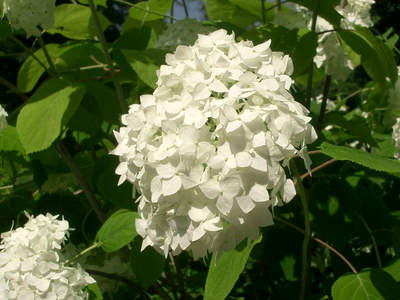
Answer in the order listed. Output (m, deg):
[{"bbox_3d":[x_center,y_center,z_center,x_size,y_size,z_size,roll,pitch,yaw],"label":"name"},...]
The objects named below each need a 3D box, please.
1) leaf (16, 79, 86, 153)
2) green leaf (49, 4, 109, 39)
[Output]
[{"bbox_3d":[-0.138,-0.031,0.660,0.058,0.092,0.020,27,-28,19],"label":"leaf"},{"bbox_3d":[-0.128,-0.134,0.760,0.076,0.020,0.055,-13,-38,-18],"label":"green leaf"}]

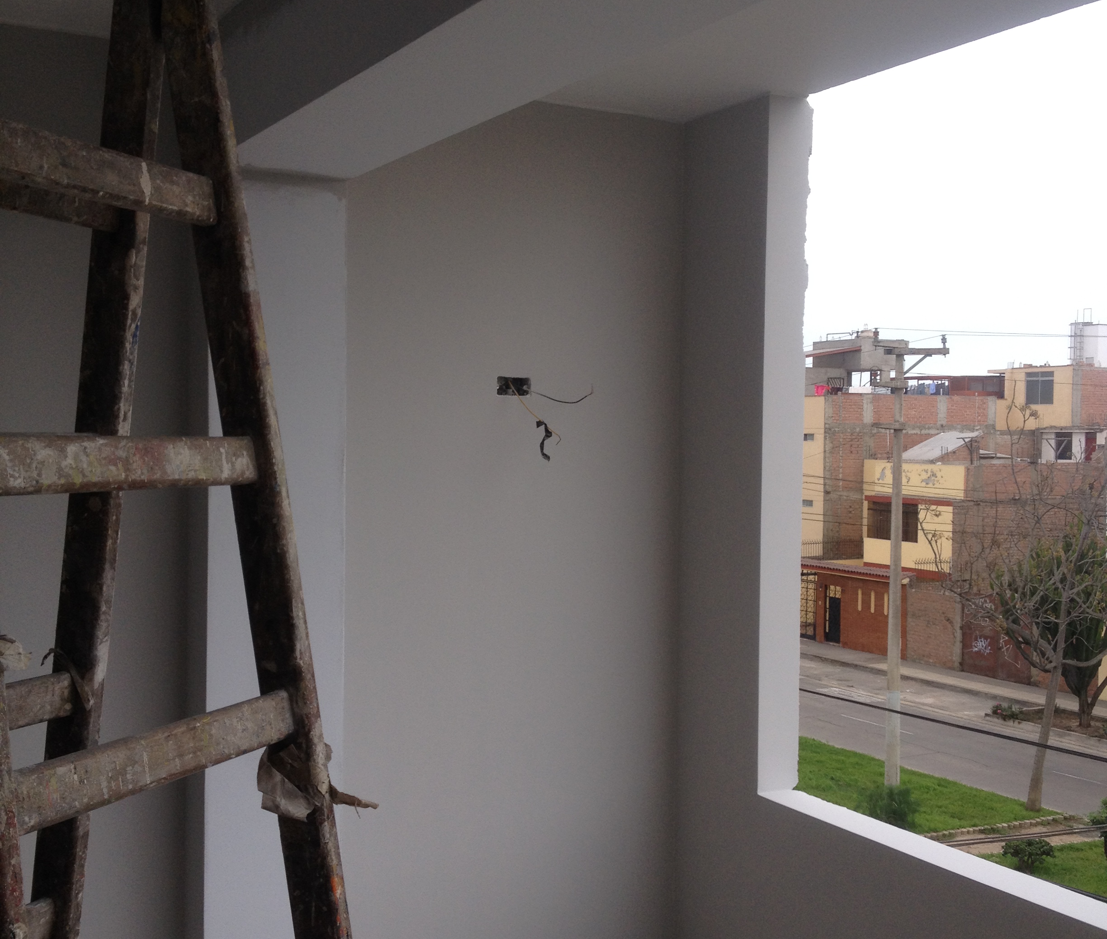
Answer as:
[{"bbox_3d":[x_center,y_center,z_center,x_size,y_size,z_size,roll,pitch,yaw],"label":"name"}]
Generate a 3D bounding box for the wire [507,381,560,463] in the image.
[{"bbox_3d":[-0.044,-0.127,3.951,0.128,0.212,0.080,-1,3,-30],"label":"wire"}]

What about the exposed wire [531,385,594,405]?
[{"bbox_3d":[0.029,-0.200,3.996,0.166,0.057,0.070,-1,3,-30],"label":"exposed wire"}]

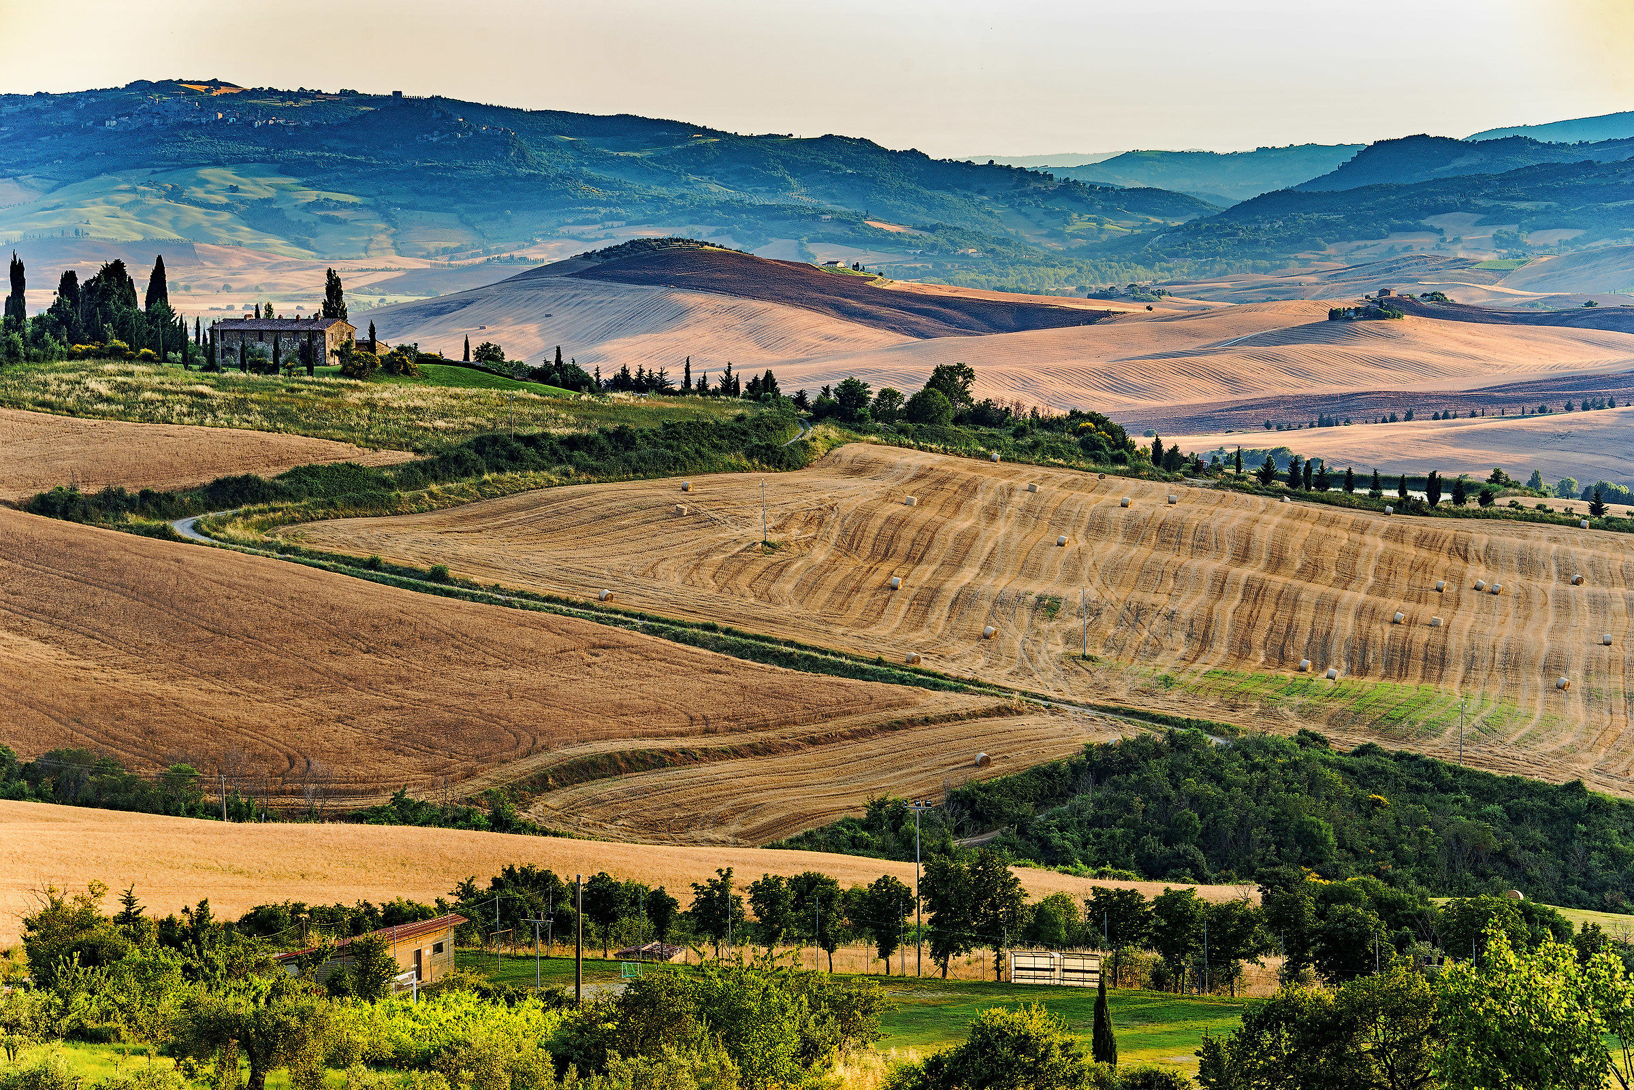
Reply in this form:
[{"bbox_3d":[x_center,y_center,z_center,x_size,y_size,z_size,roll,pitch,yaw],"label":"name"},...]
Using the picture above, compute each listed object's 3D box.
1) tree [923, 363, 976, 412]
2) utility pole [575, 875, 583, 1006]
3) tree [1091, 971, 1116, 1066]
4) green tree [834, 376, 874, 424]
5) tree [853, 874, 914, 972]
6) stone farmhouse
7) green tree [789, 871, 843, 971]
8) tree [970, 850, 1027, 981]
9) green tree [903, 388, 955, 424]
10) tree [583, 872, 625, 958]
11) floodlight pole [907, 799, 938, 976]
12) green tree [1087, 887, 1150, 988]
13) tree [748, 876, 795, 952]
[{"bbox_3d":[24.213,-28.078,1015.000,9.830,10.580,9.830,0,4,0],"label":"tree"},{"bbox_3d":[-15.790,26.680,368.000,0.420,9.400,0.420,0,4,0],"label":"utility pole"},{"bbox_3d":[18.080,29.810,349.000,1.490,6.360,1.440,0,4,0],"label":"tree"},{"bbox_3d":[6.626,-26.165,1000.000,7.260,8.800,7.260,0,4,0],"label":"green tree"},{"bbox_3d":[4.730,26.740,390.500,4.320,6.930,4.190,0,4,0],"label":"tree"},{"bbox_3d":[-94.050,-35.890,975.000,24.000,8.800,10.300,2,4,26],"label":"stone farmhouse"},{"bbox_3d":[-0.050,26.620,391.000,3.790,7.120,3.670,0,4,0],"label":"green tree"},{"bbox_3d":[12.544,25.872,386.000,4.180,9.170,4.180,0,4,0],"label":"tree"},{"bbox_3d":[19.250,-23.900,960.000,9.070,7.080,8.800,0,4,0],"label":"green tree"},{"bbox_3d":[-15.619,27.186,407.000,3.380,6.460,3.380,0,4,0],"label":"tree"},{"bbox_3d":[7.333,24.016,388.000,2.150,12.500,0.500,1,4,22],"label":"floodlight pole"},{"bbox_3d":[20.779,27.079,382.000,4.310,7.080,4.310,0,4,0],"label":"green tree"},{"bbox_3d":[-3.260,26.690,392.500,3.350,6.790,3.250,0,4,0],"label":"tree"}]

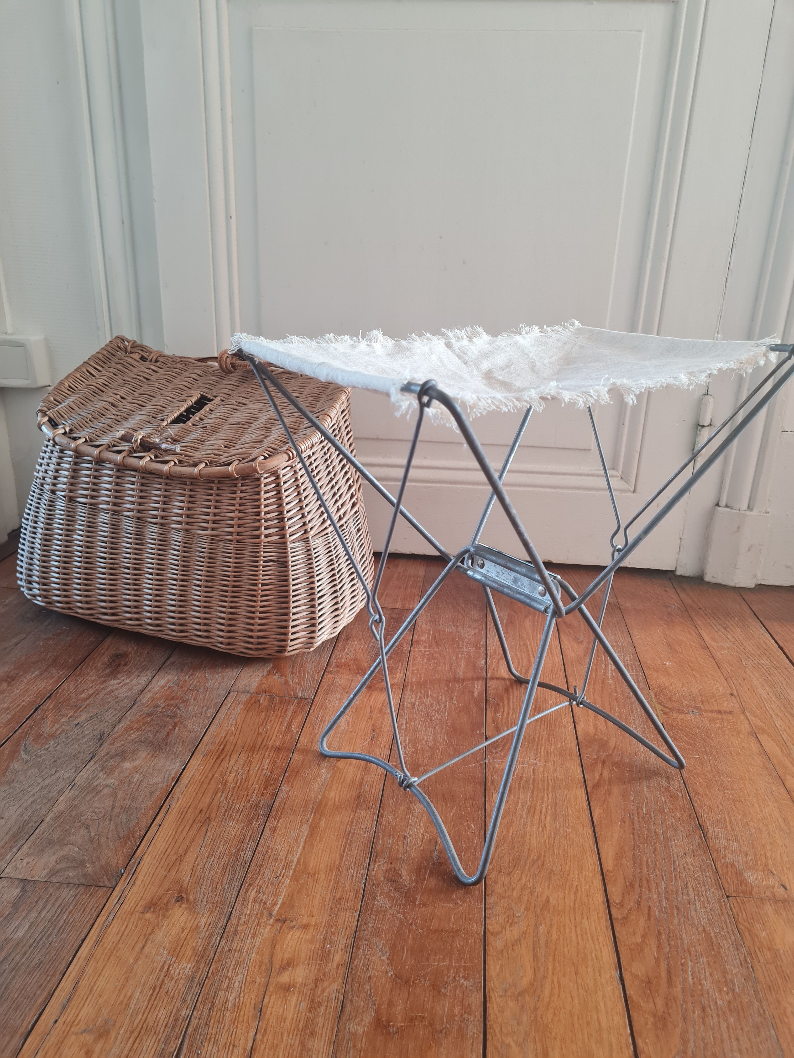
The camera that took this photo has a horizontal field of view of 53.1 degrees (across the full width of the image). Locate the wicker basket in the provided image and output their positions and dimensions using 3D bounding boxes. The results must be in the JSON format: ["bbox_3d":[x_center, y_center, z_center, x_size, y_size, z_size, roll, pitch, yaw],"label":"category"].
[{"bbox_3d":[-0.252,-0.055,1.063,0.420,0.325,0.250,10,23,21],"label":"wicker basket"}]

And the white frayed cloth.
[{"bbox_3d":[0.107,-0.133,0.666,0.410,0.043,0.210,-16,28,-39],"label":"white frayed cloth"}]

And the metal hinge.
[{"bbox_3d":[0.451,-0.148,1.165,0.019,0.098,0.020,4,21,5],"label":"metal hinge"}]

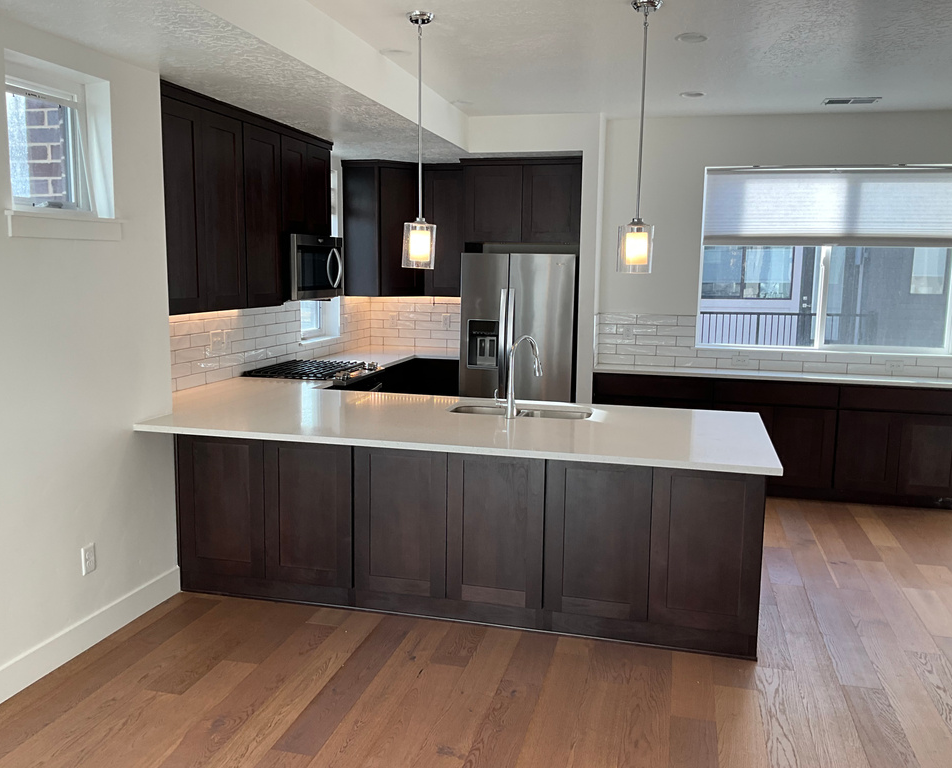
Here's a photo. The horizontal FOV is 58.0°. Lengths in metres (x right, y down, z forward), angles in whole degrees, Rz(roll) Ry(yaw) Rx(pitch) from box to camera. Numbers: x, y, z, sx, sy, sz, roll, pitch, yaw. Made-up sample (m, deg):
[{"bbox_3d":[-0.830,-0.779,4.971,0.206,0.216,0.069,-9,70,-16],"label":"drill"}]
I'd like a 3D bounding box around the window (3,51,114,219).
[{"bbox_3d":[-1.684,-0.958,3.388,0.138,0.569,0.574,3,8,14],"label":"window"}]

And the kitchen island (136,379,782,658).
[{"bbox_3d":[-0.057,0.619,4.242,2.815,0.914,1.278,3,8,14],"label":"kitchen island"}]

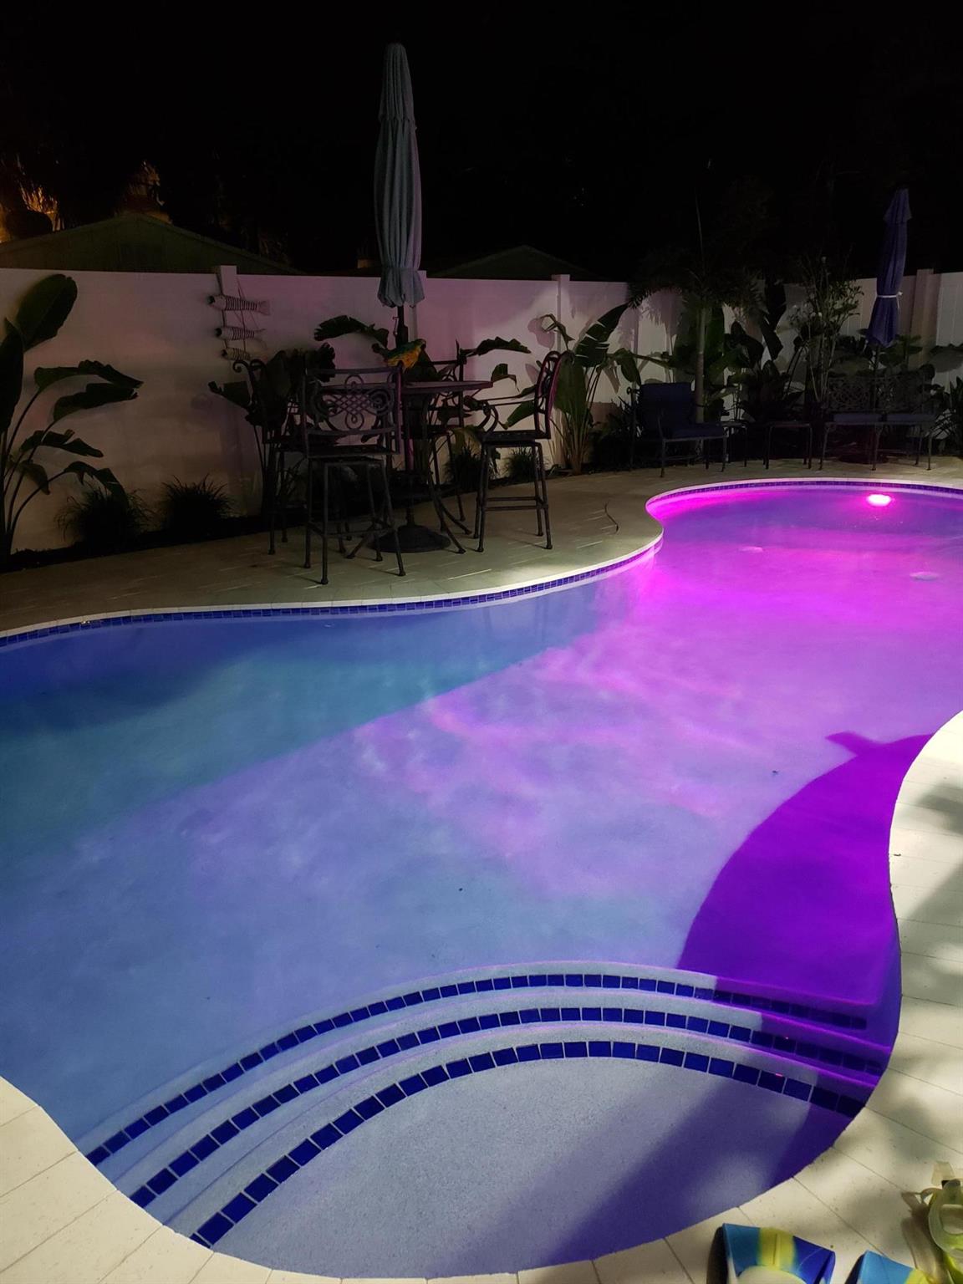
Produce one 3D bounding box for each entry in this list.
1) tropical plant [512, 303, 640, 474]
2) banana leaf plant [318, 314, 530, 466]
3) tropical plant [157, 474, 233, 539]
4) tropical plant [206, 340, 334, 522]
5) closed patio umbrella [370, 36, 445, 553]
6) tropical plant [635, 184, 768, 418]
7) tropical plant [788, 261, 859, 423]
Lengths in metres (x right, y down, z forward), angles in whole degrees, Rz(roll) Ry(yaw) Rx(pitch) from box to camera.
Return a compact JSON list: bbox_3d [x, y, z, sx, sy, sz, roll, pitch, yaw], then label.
[{"bbox_3d":[0.941,-2.451,9.441,1.120,1.620,0.800,-17,25,-40],"label":"tropical plant"},{"bbox_3d":[-0.489,-1.958,8.215,1.700,1.500,0.750,-17,25,-40],"label":"banana leaf plant"},{"bbox_3d":[-2.140,-1.029,7.227,0.480,0.400,0.420,-17,25,-40],"label":"tropical plant"},{"bbox_3d":[-1.599,-1.569,7.377,0.820,1.320,0.550,-17,25,-40],"label":"tropical plant"},{"bbox_3d":[-0.499,-2.186,6.418,0.530,3.120,0.530,0,19,0],"label":"closed patio umbrella"},{"bbox_3d":[2.471,-3.492,10.432,1.400,2.930,1.350,0,19,0],"label":"tropical plant"},{"bbox_3d":[3.751,-3.117,10.616,0.800,2.100,0.750,0,19,0],"label":"tropical plant"}]

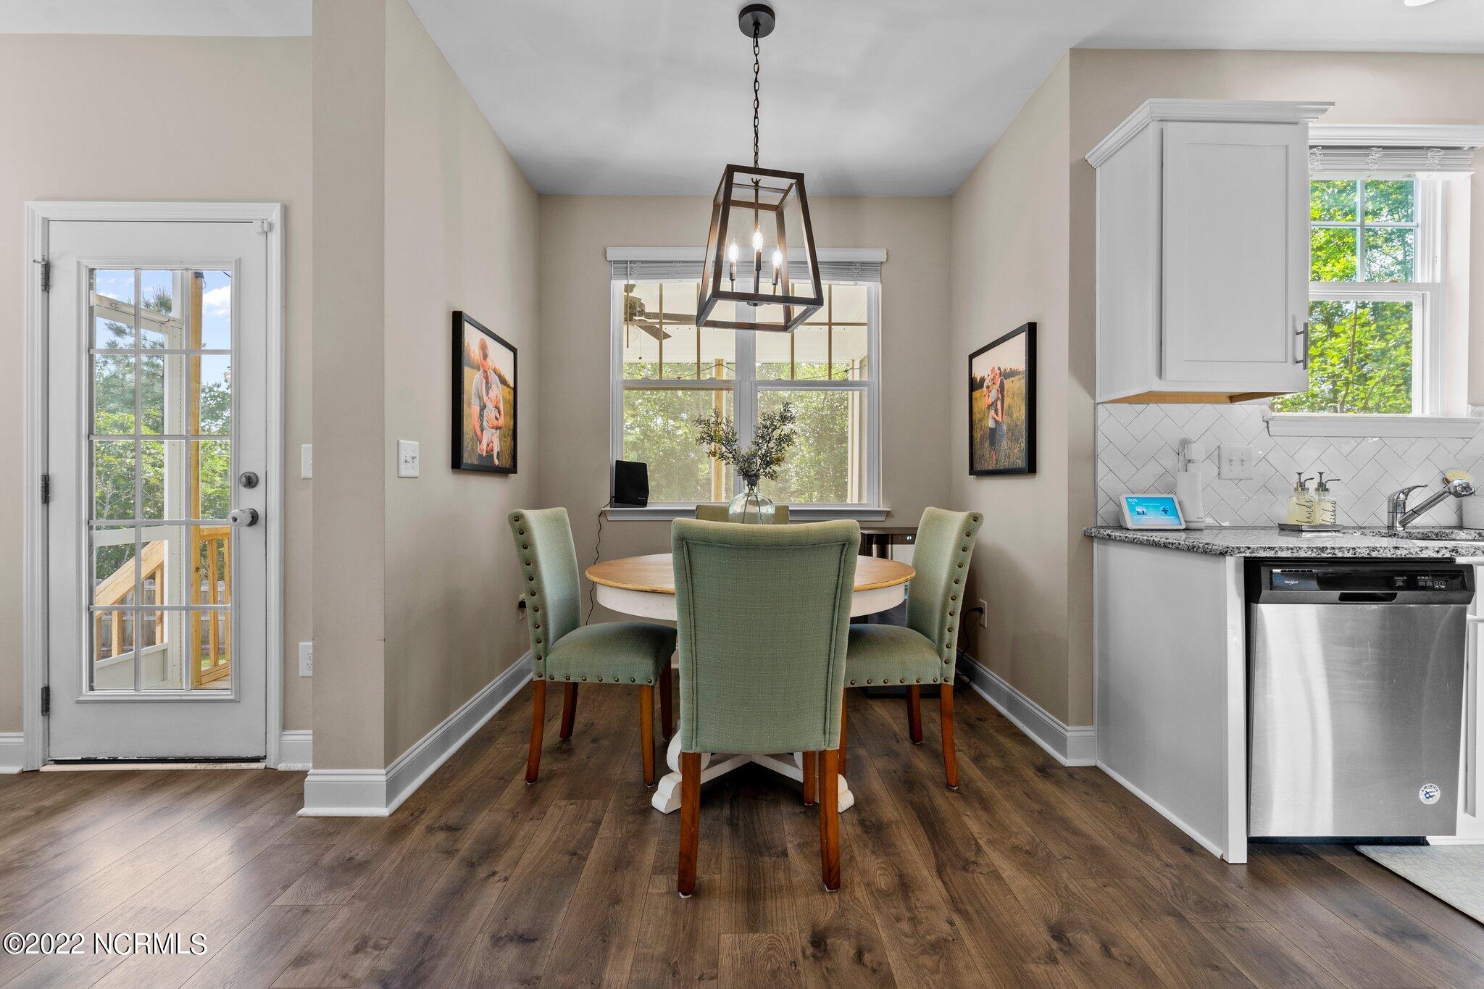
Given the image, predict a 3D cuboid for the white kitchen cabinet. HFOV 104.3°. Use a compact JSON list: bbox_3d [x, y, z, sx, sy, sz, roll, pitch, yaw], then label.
[{"bbox_3d":[1.634,-0.817,2.057,0.615,0.950,0.342,0,0,-1],"label":"white kitchen cabinet"}]

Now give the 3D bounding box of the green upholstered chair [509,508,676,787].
[{"bbox_3d":[-0.546,0.542,2.240,0.555,0.975,0.470,0,1,2],"label":"green upholstered chair"}]

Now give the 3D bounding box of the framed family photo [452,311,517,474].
[{"bbox_3d":[-1.154,-0.422,2.629,0.037,0.636,0.607,0,0,-1],"label":"framed family photo"}]

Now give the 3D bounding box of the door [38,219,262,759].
[{"bbox_3d":[-2.195,-0.007,2.190,0.806,2.015,0.055,0,1,-1],"label":"door"}]

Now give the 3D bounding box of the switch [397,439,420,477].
[{"bbox_3d":[-1.156,-0.120,2.018,0.015,0.128,0.125,0,0,-1],"label":"switch"}]

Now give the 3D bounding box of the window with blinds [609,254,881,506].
[{"bbox_3d":[0.025,-0.668,3.399,1.600,1.475,0.110,0,0,-1],"label":"window with blinds"}]

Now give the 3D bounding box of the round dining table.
[{"bbox_3d":[0.036,0.658,2.233,1.220,0.762,1.220,0,0,0],"label":"round dining table"}]

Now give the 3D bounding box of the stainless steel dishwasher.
[{"bbox_3d":[1.720,0.591,1.899,0.607,0.853,0.610,0,1,-1],"label":"stainless steel dishwasher"}]

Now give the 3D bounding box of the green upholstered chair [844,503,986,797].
[{"bbox_3d":[0.535,0.543,2.206,0.555,0.975,0.470,0,1,-3],"label":"green upholstered chair"}]

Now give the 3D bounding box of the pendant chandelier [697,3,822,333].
[{"bbox_3d":[0.050,-1.169,2.061,0.370,1.090,0.370,0,1,-13],"label":"pendant chandelier"}]

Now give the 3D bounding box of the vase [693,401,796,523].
[{"bbox_3d":[0.016,-0.033,2.250,0.400,0.620,0.300,0,0,-1],"label":"vase"}]

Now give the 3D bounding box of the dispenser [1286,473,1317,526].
[{"bbox_3d":[2.044,0.018,2.101,0.076,0.190,0.090,0,0,-4],"label":"dispenser"}]

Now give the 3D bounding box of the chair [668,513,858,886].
[{"bbox_3d":[0.052,0.547,1.706,0.470,0.975,0.555,0,1,-2],"label":"chair"}]

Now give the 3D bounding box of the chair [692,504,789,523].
[{"bbox_3d":[0.012,0.538,2.686,0.470,0.975,0.555,0,1,-1],"label":"chair"}]

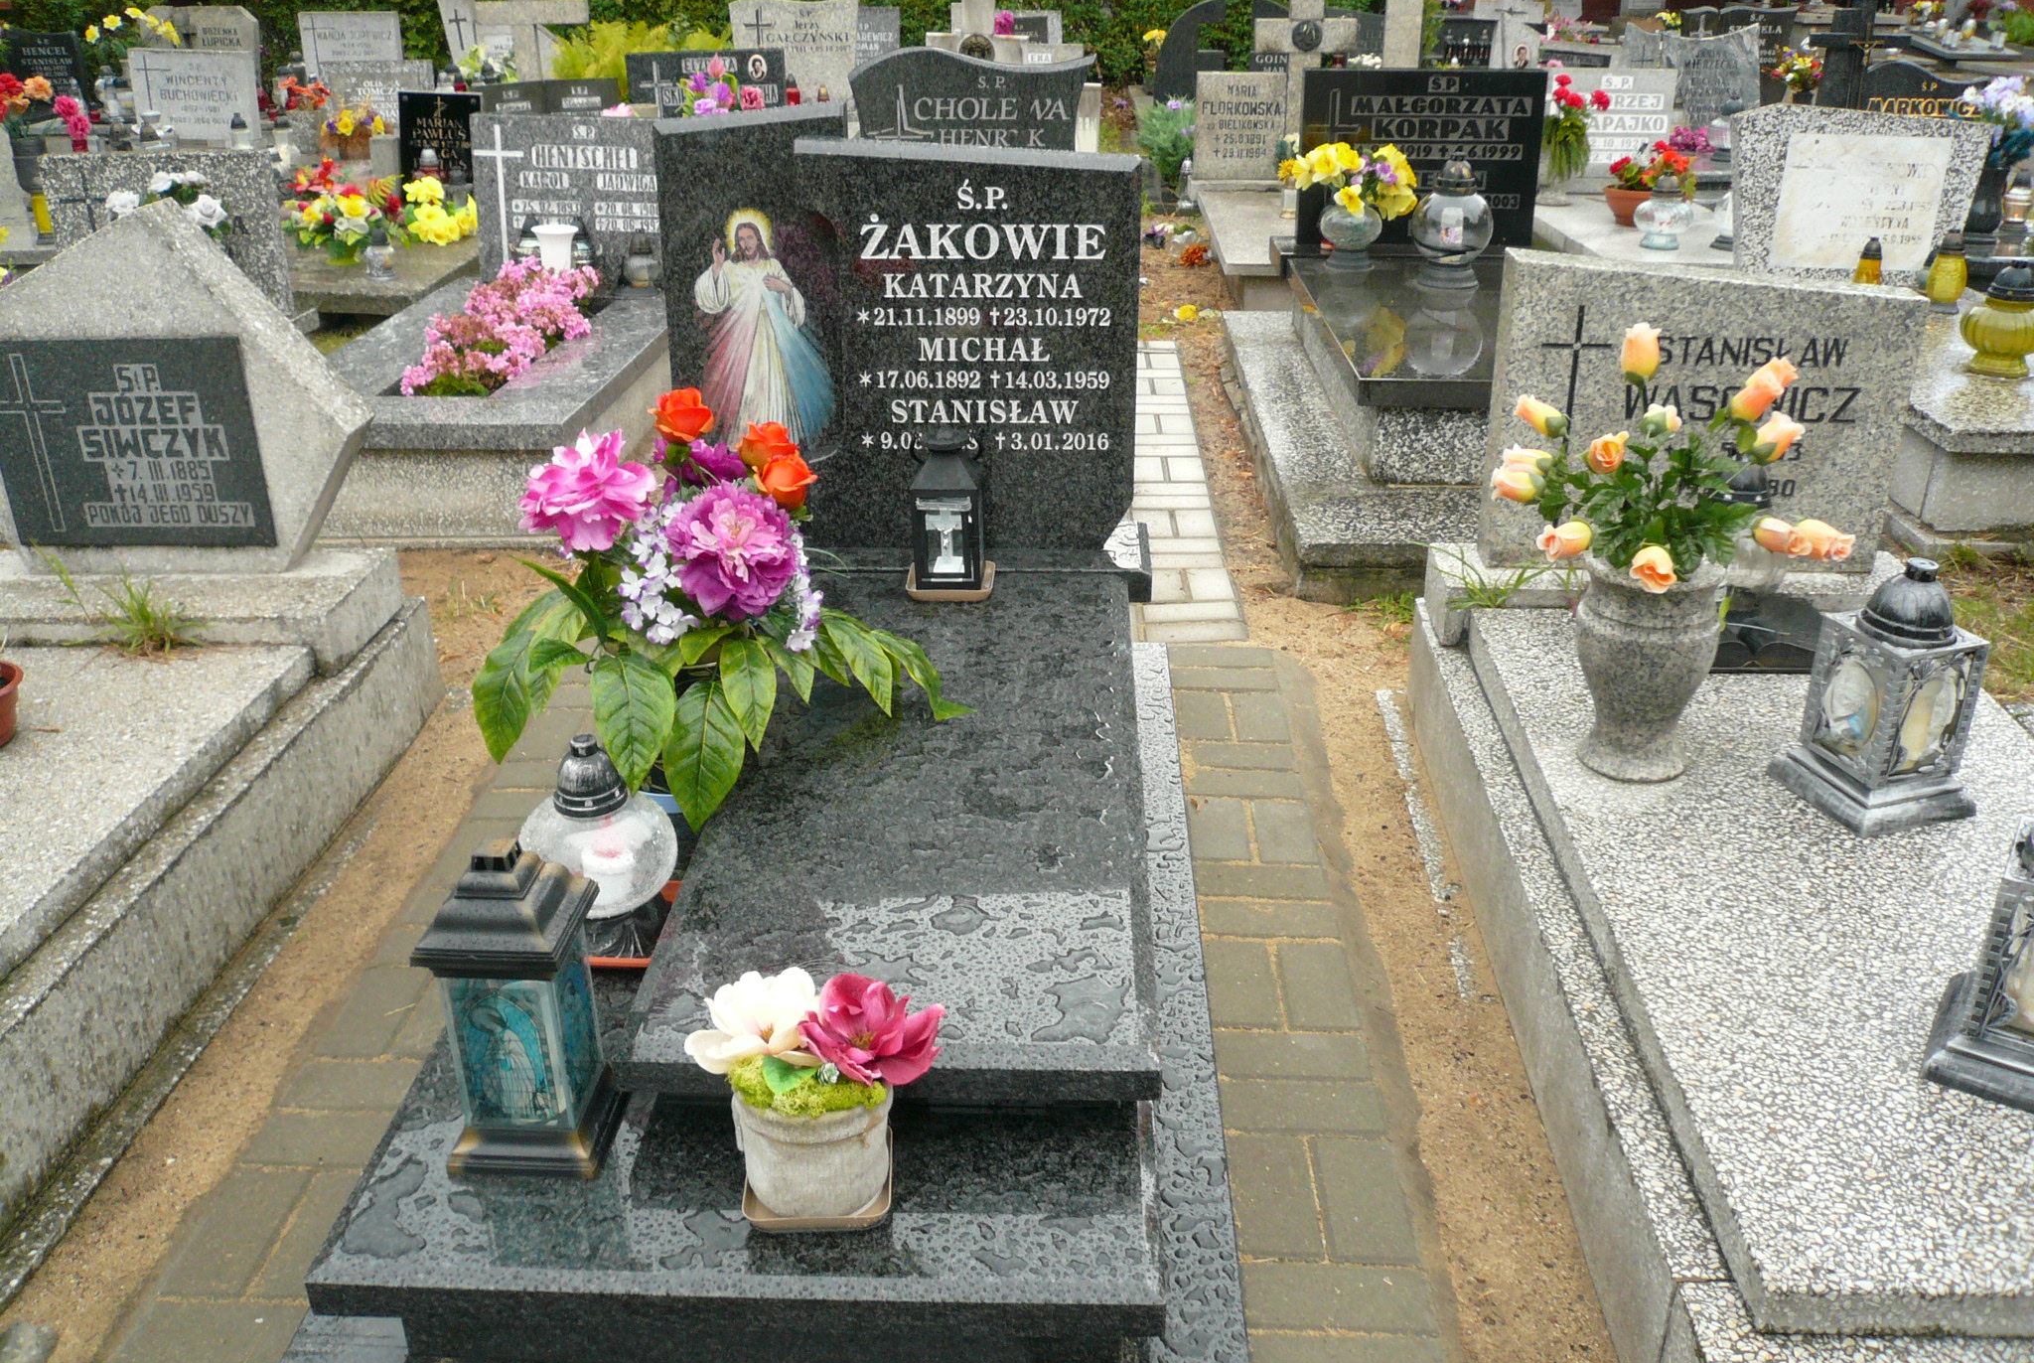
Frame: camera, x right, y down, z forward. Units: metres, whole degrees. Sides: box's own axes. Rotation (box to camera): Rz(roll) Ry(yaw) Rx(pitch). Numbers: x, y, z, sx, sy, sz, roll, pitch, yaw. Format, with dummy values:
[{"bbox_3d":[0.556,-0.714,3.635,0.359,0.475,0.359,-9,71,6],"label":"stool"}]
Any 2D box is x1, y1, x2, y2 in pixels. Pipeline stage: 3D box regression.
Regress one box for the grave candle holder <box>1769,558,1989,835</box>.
[{"bbox_3d":[1.214,0.003,2.261,0.185,0.350,0.185,-8,27,-16],"label":"grave candle holder"}]

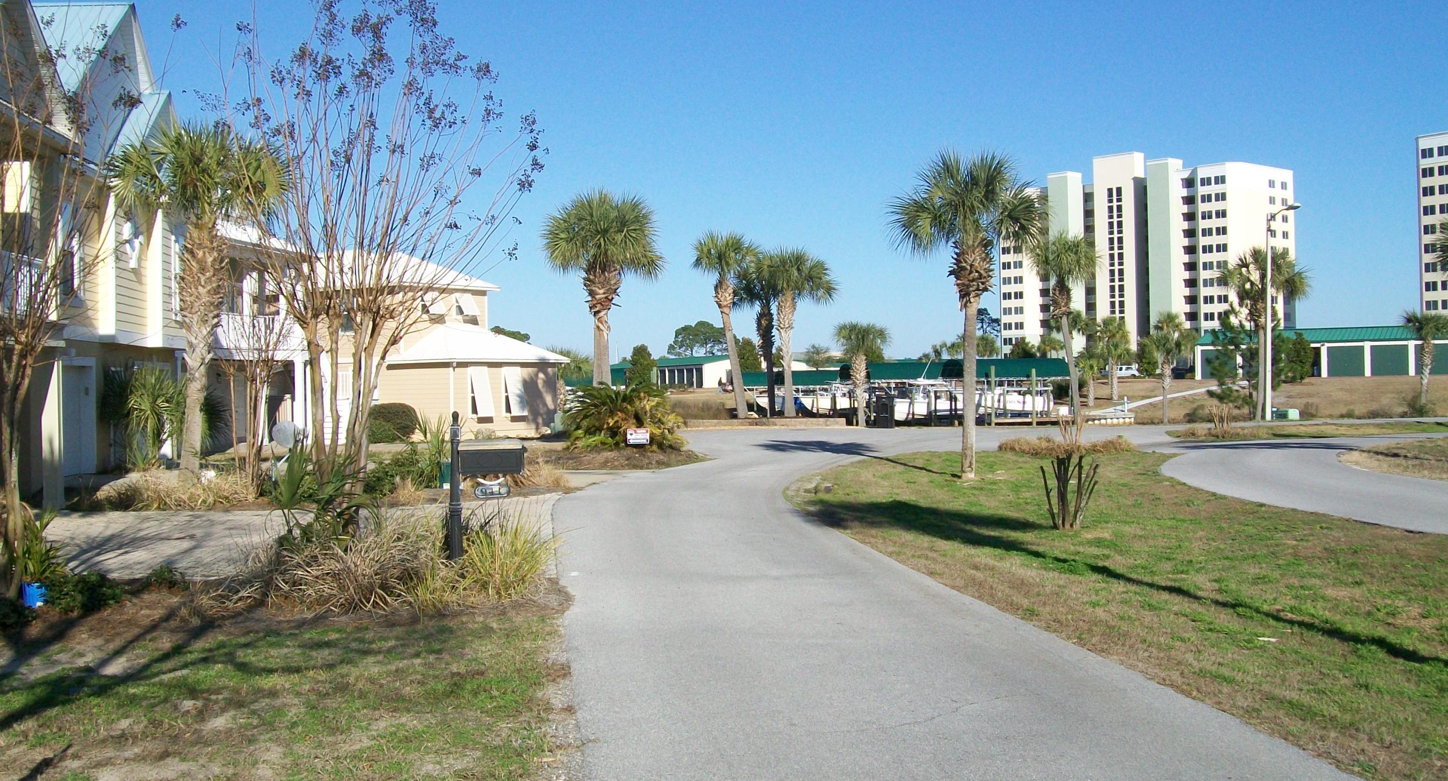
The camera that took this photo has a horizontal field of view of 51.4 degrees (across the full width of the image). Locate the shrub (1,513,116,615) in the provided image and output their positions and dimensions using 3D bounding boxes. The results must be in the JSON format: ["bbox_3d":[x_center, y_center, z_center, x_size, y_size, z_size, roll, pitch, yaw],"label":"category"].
[{"bbox_3d":[-5.252,1.359,11.900,0.950,0.830,0.900,-1,0,-24],"label":"shrub"}]

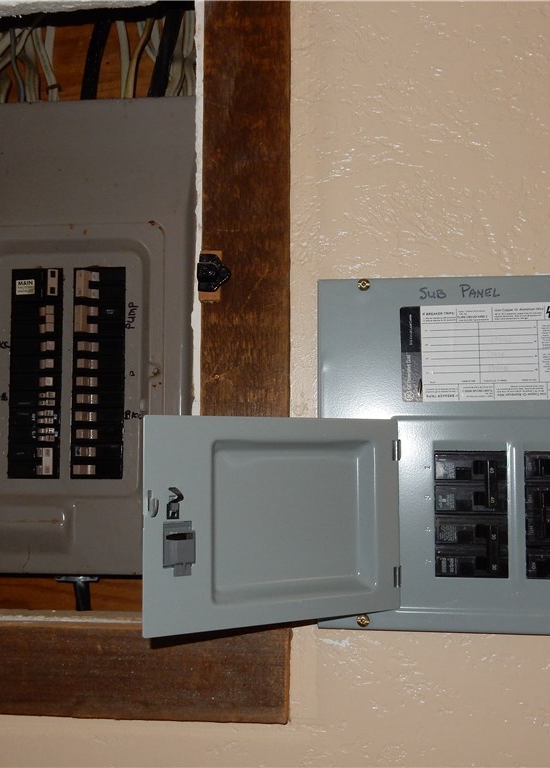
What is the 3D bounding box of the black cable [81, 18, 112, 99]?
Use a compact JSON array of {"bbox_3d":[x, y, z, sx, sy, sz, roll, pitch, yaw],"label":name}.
[{"bbox_3d":[-0.211,-0.382,1.048,0.020,0.117,0.020,9,-3,7],"label":"black cable"}]

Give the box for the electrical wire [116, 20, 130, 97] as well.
[{"bbox_3d":[-0.180,-0.384,1.050,0.014,0.110,0.013,-4,-4,6],"label":"electrical wire"}]

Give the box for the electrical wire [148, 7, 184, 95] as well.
[{"bbox_3d":[-0.128,-0.384,1.034,0.022,0.126,0.022,10,-3,7],"label":"electrical wire"}]

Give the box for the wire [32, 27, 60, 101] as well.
[{"bbox_3d":[-0.274,-0.381,1.058,0.017,0.112,0.015,-14,-5,5],"label":"wire"}]

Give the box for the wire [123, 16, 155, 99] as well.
[{"bbox_3d":[-0.159,-0.382,1.042,0.016,0.118,0.014,13,-3,7],"label":"wire"}]

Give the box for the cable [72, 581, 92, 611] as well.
[{"bbox_3d":[-0.218,0.239,1.000,0.018,0.040,0.017,-6,-5,6],"label":"cable"}]

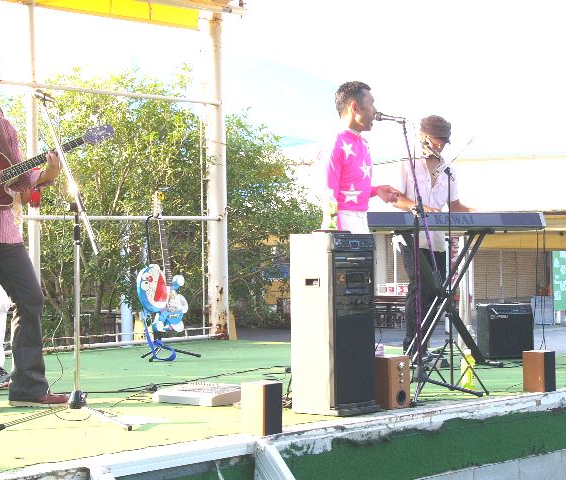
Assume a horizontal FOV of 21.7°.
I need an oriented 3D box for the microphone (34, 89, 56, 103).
[{"bbox_3d":[-1.097,-0.664,6.800,0.050,0.050,0.170,-1,0,-37],"label":"microphone"}]

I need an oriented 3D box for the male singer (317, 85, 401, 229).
[{"bbox_3d":[0.396,-0.011,7.650,0.420,1.630,0.460,-1,0,18],"label":"male singer"}]

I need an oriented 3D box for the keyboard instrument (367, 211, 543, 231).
[{"bbox_3d":[1.060,-0.110,9.350,1.270,0.130,0.310,-1,0,-24],"label":"keyboard instrument"}]

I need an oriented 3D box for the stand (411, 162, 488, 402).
[{"bbox_3d":[0.861,0.198,7.600,0.410,1.200,0.460,-1,0,6],"label":"stand"}]

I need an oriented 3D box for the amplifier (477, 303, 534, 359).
[{"bbox_3d":[1.494,0.609,9.930,0.330,0.360,0.200,-1,0,-18],"label":"amplifier"}]

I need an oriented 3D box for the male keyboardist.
[{"bbox_3d":[1.009,-0.024,9.850,0.500,1.640,0.430,-1,0,-18],"label":"male keyboardist"}]

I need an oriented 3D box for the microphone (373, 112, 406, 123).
[{"bbox_3d":[0.544,-0.625,7.550,0.170,0.050,0.050,-1,0,3],"label":"microphone"}]

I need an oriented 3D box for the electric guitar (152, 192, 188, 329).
[{"bbox_3d":[-0.804,0.161,10.300,0.360,1.000,0.080,-1,-13,-33],"label":"electric guitar"}]

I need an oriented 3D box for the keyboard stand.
[{"bbox_3d":[1.071,0.370,9.350,0.580,0.850,0.380,-1,0,-24],"label":"keyboard stand"}]

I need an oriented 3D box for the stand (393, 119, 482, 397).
[{"bbox_3d":[0.748,0.110,7.500,0.500,1.380,0.600,-1,0,6],"label":"stand"}]

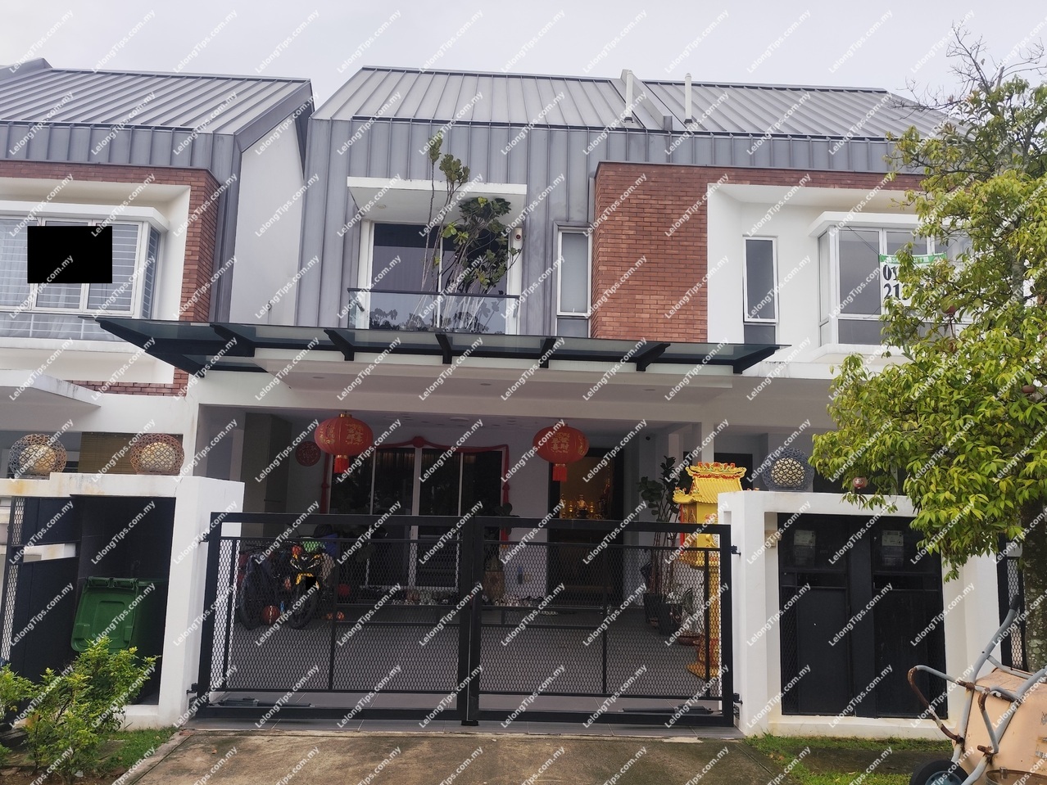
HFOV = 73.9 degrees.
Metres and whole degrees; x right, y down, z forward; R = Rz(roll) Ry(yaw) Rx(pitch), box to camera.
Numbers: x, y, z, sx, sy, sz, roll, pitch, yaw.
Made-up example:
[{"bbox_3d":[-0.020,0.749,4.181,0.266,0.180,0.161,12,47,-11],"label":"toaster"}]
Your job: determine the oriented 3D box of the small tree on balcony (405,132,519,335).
[{"bbox_3d":[-0.976,-2.562,11.625,1.770,3.470,1.300,2,-9,-2],"label":"small tree on balcony"}]

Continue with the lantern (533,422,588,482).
[{"bbox_3d":[0.502,0.796,9.266,0.740,0.770,0.740,2,-9,-2],"label":"lantern"}]

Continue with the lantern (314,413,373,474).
[{"bbox_3d":[-2.343,0.659,9.107,0.760,0.790,0.760,2,-9,-2],"label":"lantern"}]

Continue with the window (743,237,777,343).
[{"bbox_3d":[3.994,-1.683,11.718,0.600,1.900,0.120,2,-9,-2],"label":"window"}]

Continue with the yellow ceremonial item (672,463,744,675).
[{"bbox_3d":[1.938,1.734,6.994,0.700,2.100,0.620,3,-9,-6],"label":"yellow ceremonial item"}]

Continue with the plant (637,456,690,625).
[{"bbox_3d":[1.953,2.055,9.852,0.750,2.330,0.720,2,-9,-2],"label":"plant"}]

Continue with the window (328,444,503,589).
[{"bbox_3d":[-1.699,1.961,10.864,2.740,2.190,0.130,2,-9,-2],"label":"window"}]

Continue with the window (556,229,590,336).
[{"bbox_3d":[0.825,-1.773,11.421,0.544,1.870,0.120,2,-9,-2],"label":"window"}]

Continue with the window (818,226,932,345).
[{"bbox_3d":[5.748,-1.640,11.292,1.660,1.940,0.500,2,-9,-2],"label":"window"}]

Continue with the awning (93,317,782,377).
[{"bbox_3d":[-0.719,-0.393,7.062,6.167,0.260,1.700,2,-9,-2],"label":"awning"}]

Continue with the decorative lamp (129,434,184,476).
[{"bbox_3d":[-2.849,0.483,5.375,0.390,0.315,0.390,2,-9,-2],"label":"decorative lamp"}]

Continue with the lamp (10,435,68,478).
[{"bbox_3d":[-3.745,0.492,5.336,0.380,0.337,0.380,2,-9,-2],"label":"lamp"}]

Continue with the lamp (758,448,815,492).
[{"bbox_3d":[2.107,0.621,5.561,0.410,0.352,0.410,2,-9,-2],"label":"lamp"}]

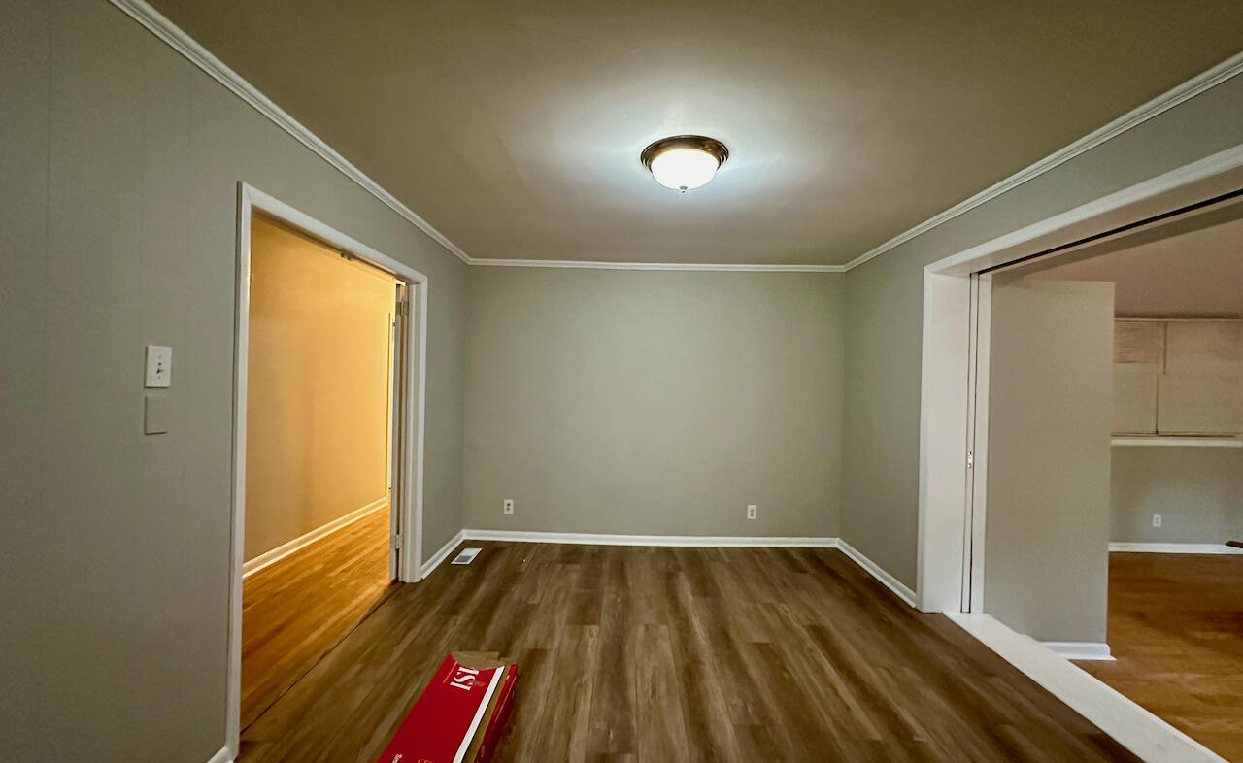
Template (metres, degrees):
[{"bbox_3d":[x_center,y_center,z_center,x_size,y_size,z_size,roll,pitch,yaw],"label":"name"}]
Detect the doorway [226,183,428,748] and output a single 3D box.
[{"bbox_3d":[-1.441,0.333,2.639,0.140,2.102,1.678,1,0,1],"label":"doorway"}]

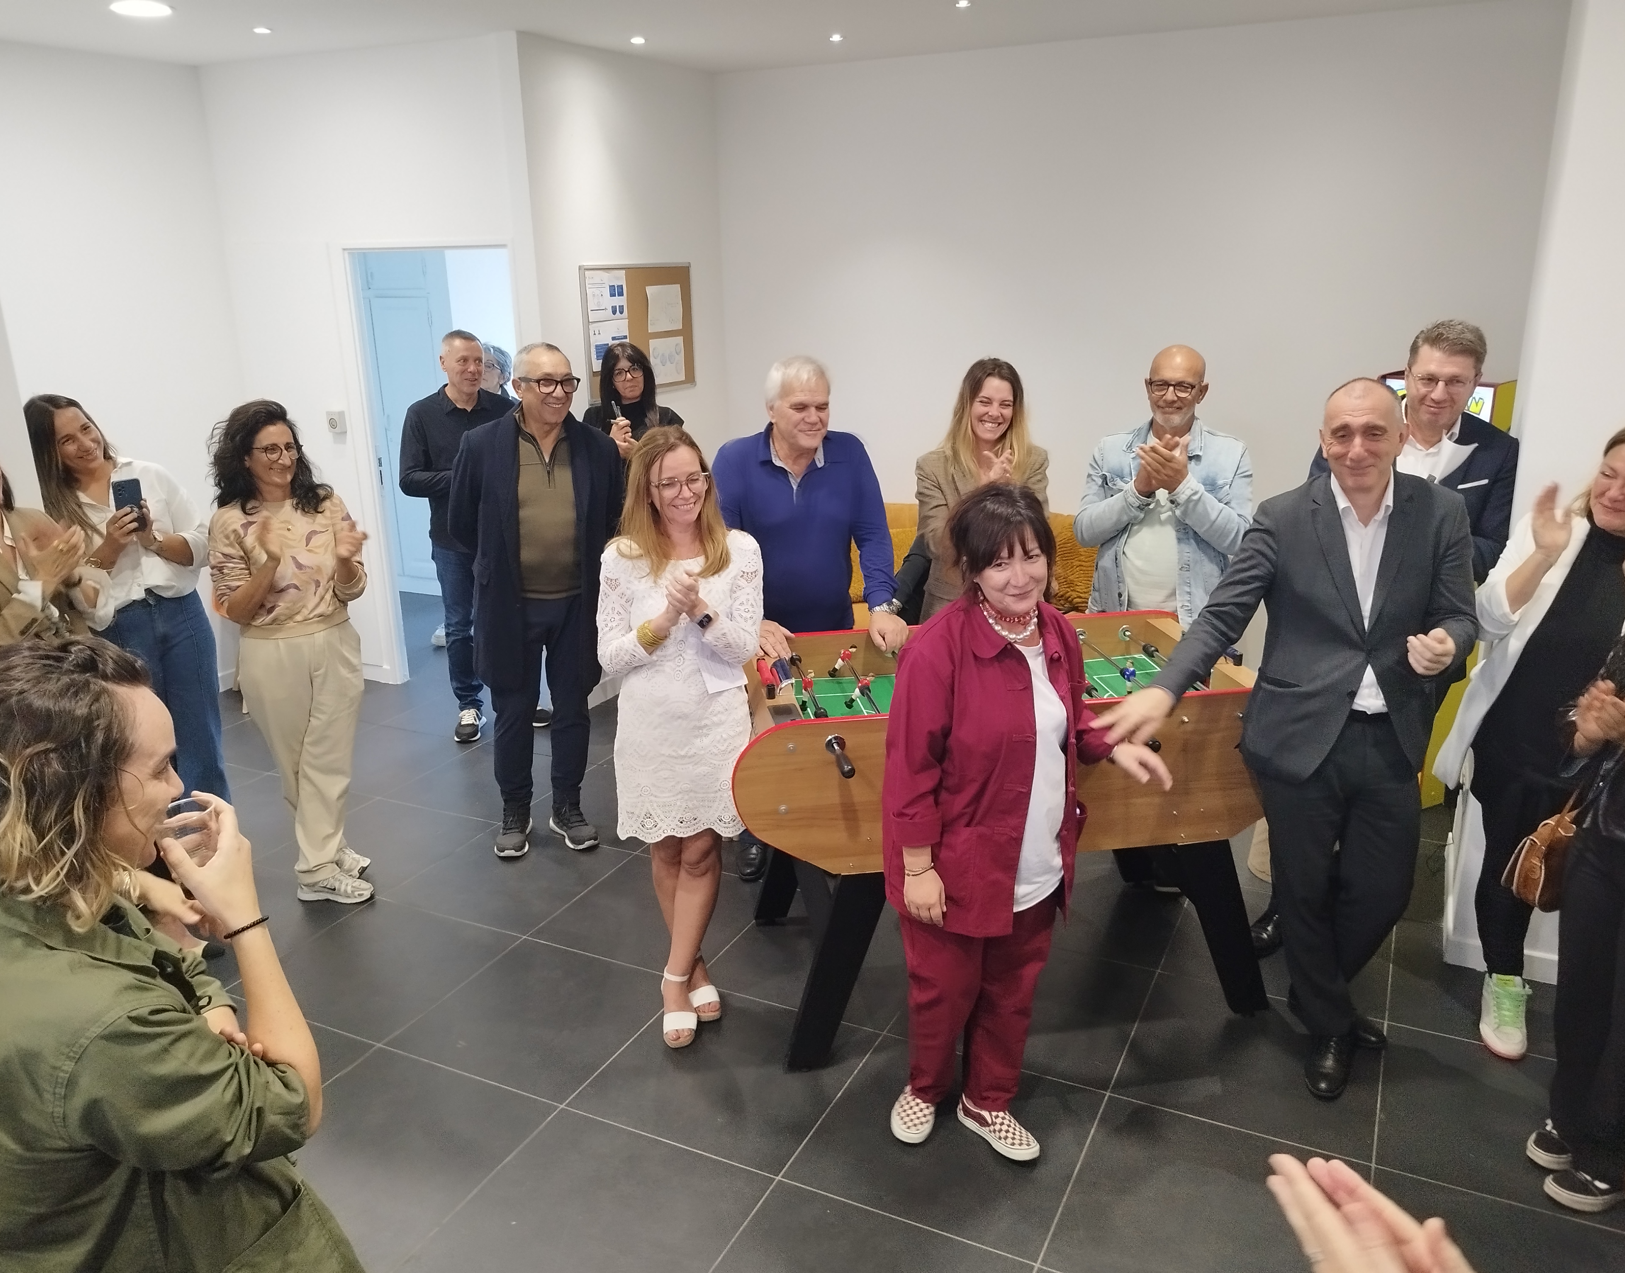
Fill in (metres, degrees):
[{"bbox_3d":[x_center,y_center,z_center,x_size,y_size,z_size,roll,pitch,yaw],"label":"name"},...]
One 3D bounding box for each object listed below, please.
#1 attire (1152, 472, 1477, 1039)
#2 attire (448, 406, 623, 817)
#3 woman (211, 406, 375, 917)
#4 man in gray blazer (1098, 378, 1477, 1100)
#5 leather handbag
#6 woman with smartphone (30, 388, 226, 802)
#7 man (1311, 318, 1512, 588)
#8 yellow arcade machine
[{"bbox_3d":[1.201,0.328,2.968,0.670,1.450,0.460,4,18,17],"label":"attire"},{"bbox_3d":[-0.921,-0.054,4.221,0.570,1.465,0.360,-10,19,-26],"label":"attire"},{"bbox_3d":[-1.579,0.080,3.849,0.500,1.615,0.430,-16,22,-39],"label":"woman"},{"bbox_3d":[1.137,0.225,3.003,0.850,1.710,0.500,6,18,22],"label":"man in gray blazer"},{"bbox_3d":[1.647,0.483,2.709,0.240,0.235,0.120,-7,18,-19],"label":"leather handbag"},{"bbox_3d":[-2.161,0.065,3.904,0.580,1.630,0.480,-11,20,-30],"label":"woman with smartphone"},{"bbox_3d":[1.631,0.020,3.499,0.560,1.790,0.420,5,18,21],"label":"man"},{"bbox_3d":[2.284,-0.194,4.577,0.560,1.550,0.480,-11,19,-29],"label":"yellow arcade machine"}]

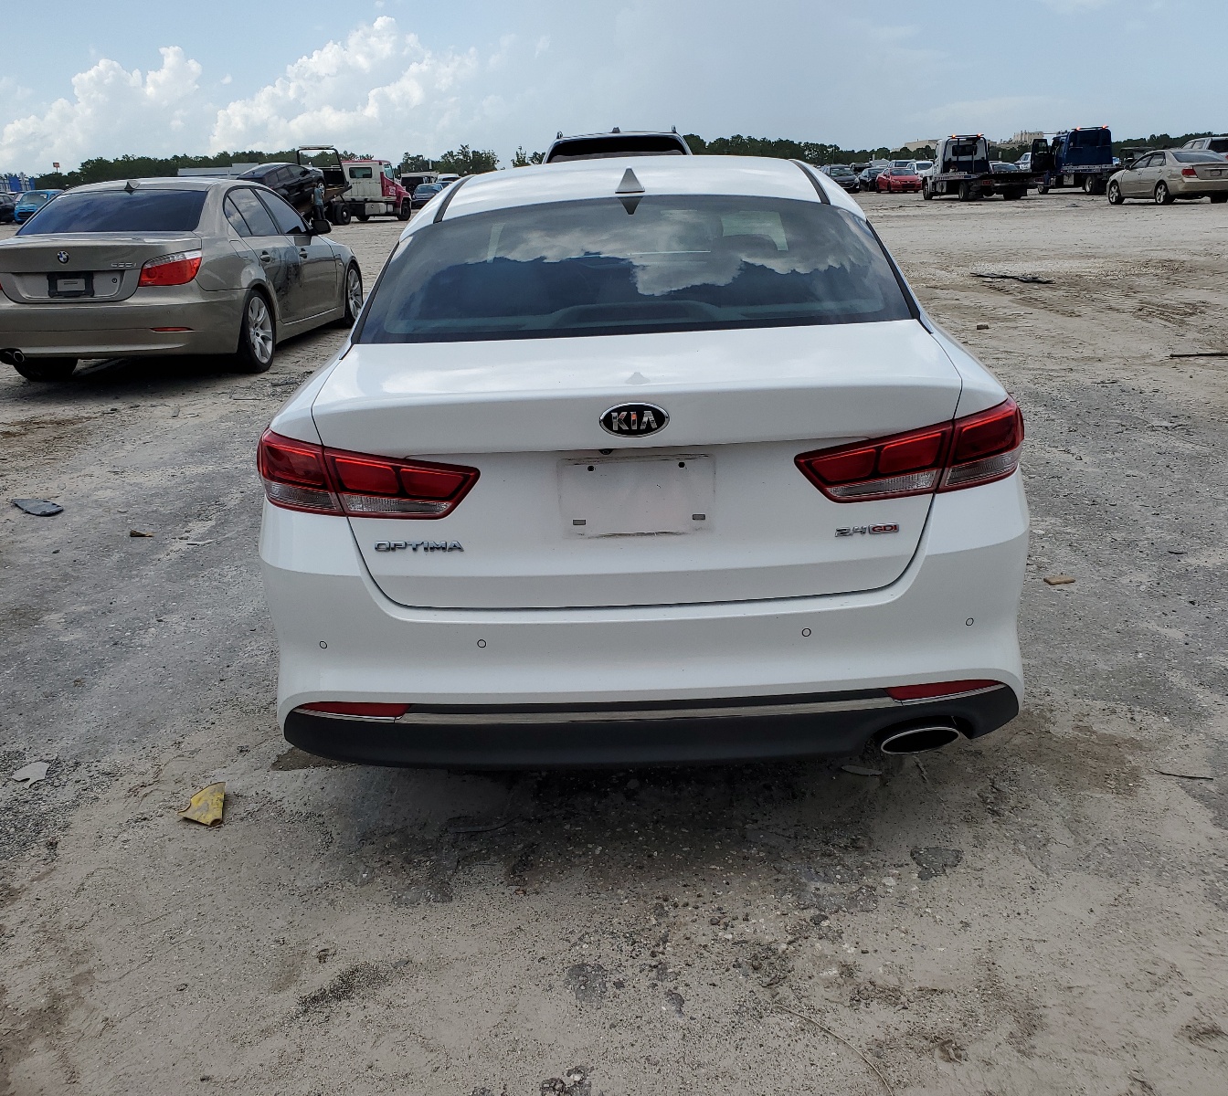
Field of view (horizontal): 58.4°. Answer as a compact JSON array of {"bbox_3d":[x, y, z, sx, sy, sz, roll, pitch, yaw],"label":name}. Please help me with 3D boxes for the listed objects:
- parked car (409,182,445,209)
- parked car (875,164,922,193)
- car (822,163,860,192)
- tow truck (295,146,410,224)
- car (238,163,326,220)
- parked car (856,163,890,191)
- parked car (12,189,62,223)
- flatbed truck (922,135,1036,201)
[{"bbox_3d":[-11.114,-21.205,66.364,1.800,1.460,4.600,-2,19,2],"label":"parked car"},{"bbox_3d":[16.925,-21.842,65.127,1.750,1.410,4.450,-2,19,0],"label":"parked car"},{"bbox_3d":[13.464,-21.996,65.433,1.840,1.580,4.700,-1,19,2],"label":"car"},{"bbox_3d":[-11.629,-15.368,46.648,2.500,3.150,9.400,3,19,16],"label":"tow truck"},{"bbox_3d":[-14.536,-16.124,48.601,1.820,1.450,4.700,6,30,23],"label":"car"},{"bbox_3d":[16.956,-23.652,70.332,1.820,1.440,4.750,-1,19,3],"label":"parked car"},{"bbox_3d":[-30.758,-18.364,59.169,1.780,1.680,4.250,-3,19,-4],"label":"parked car"},{"bbox_3d":[15.671,-16.474,47.501,2.500,2.715,9.046,-3,19,0],"label":"flatbed truck"}]

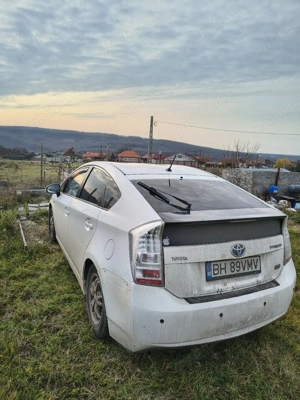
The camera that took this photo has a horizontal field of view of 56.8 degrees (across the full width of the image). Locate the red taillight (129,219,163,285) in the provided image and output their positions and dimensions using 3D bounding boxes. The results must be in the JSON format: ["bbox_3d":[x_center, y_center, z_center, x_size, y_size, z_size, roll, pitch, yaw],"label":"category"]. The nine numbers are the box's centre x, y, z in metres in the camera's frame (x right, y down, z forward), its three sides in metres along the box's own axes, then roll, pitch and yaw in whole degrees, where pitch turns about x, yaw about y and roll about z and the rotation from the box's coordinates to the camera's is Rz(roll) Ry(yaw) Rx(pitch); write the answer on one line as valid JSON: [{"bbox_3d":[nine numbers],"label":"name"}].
[{"bbox_3d":[-0.014,0.351,1.839,0.205,0.420,0.240,-1,9,-27],"label":"red taillight"}]

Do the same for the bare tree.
[{"bbox_3d":[10.889,-4.939,33.000,4.500,4.700,4.400,3,8,0],"label":"bare tree"}]

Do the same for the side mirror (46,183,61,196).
[{"bbox_3d":[-1.384,-0.141,3.986,0.220,0.170,0.140,-1,9,-27],"label":"side mirror"}]

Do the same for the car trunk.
[{"bbox_3d":[0.590,0.385,2.145,1.190,0.570,0.310,-1,9,-27],"label":"car trunk"}]

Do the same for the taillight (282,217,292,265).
[{"bbox_3d":[1.194,0.338,2.449,0.205,0.420,0.240,-1,9,-27],"label":"taillight"}]

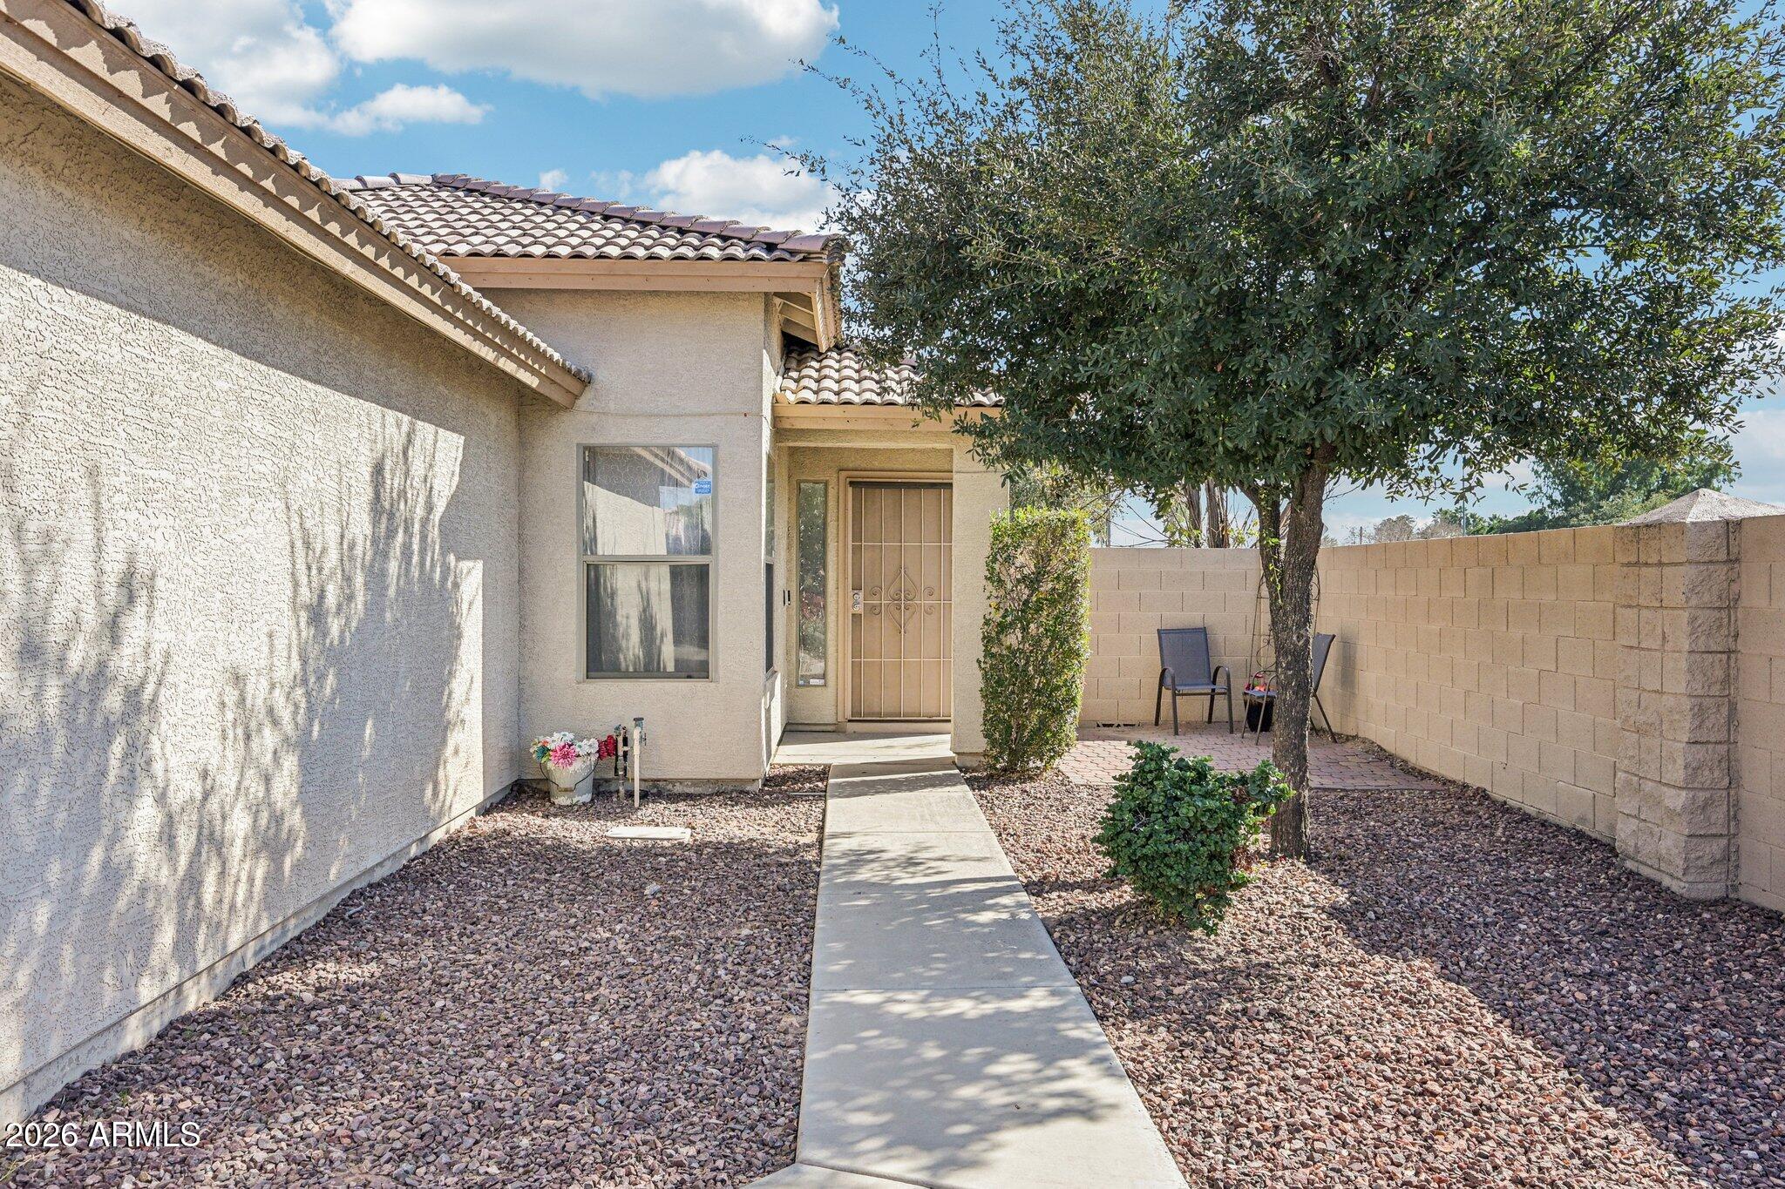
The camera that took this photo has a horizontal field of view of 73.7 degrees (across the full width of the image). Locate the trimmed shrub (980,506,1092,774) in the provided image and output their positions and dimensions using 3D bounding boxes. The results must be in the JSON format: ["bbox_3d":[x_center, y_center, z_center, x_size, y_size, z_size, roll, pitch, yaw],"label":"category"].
[{"bbox_3d":[1.040,0.325,8.630,0.790,1.890,0.740,0,1,0],"label":"trimmed shrub"}]

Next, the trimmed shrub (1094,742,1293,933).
[{"bbox_3d":[1.285,1.000,5.100,0.840,0.750,0.750,0,1,0],"label":"trimmed shrub"}]

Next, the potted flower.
[{"bbox_3d":[-2.040,1.080,7.460,0.460,0.450,0.410,0,1,0],"label":"potted flower"}]

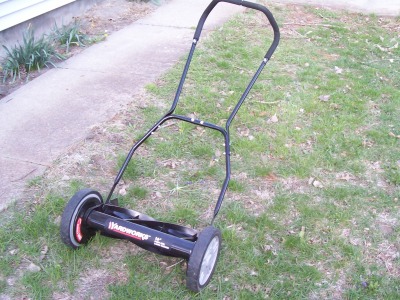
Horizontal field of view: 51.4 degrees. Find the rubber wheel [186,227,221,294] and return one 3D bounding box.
[{"bbox_3d":[0.017,0.424,1.627,0.045,0.250,0.250,14,36,19],"label":"rubber wheel"}]

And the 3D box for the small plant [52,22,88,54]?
[{"bbox_3d":[-1.234,-1.089,3.872,0.290,0.250,0.260,-9,35,-15],"label":"small plant"}]

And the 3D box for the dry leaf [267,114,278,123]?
[{"bbox_3d":[0.487,-0.211,2.783,0.072,0.032,0.052,7,34,9],"label":"dry leaf"}]

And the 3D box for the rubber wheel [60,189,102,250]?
[{"bbox_3d":[-0.506,0.294,1.808,0.045,0.250,0.250,14,36,19],"label":"rubber wheel"}]

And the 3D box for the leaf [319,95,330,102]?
[{"bbox_3d":[0.916,-0.376,3.054,0.080,0.025,0.045,11,35,15],"label":"leaf"}]

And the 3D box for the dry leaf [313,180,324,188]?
[{"bbox_3d":[0.628,0.184,2.206,0.052,0.020,0.036,12,35,16],"label":"dry leaf"}]

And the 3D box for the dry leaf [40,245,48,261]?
[{"bbox_3d":[-0.665,0.439,1.780,0.033,0.025,0.068,-15,37,-23],"label":"dry leaf"}]

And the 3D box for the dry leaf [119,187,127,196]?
[{"bbox_3d":[-0.395,0.213,2.133,0.038,0.020,0.046,-6,34,-11],"label":"dry leaf"}]

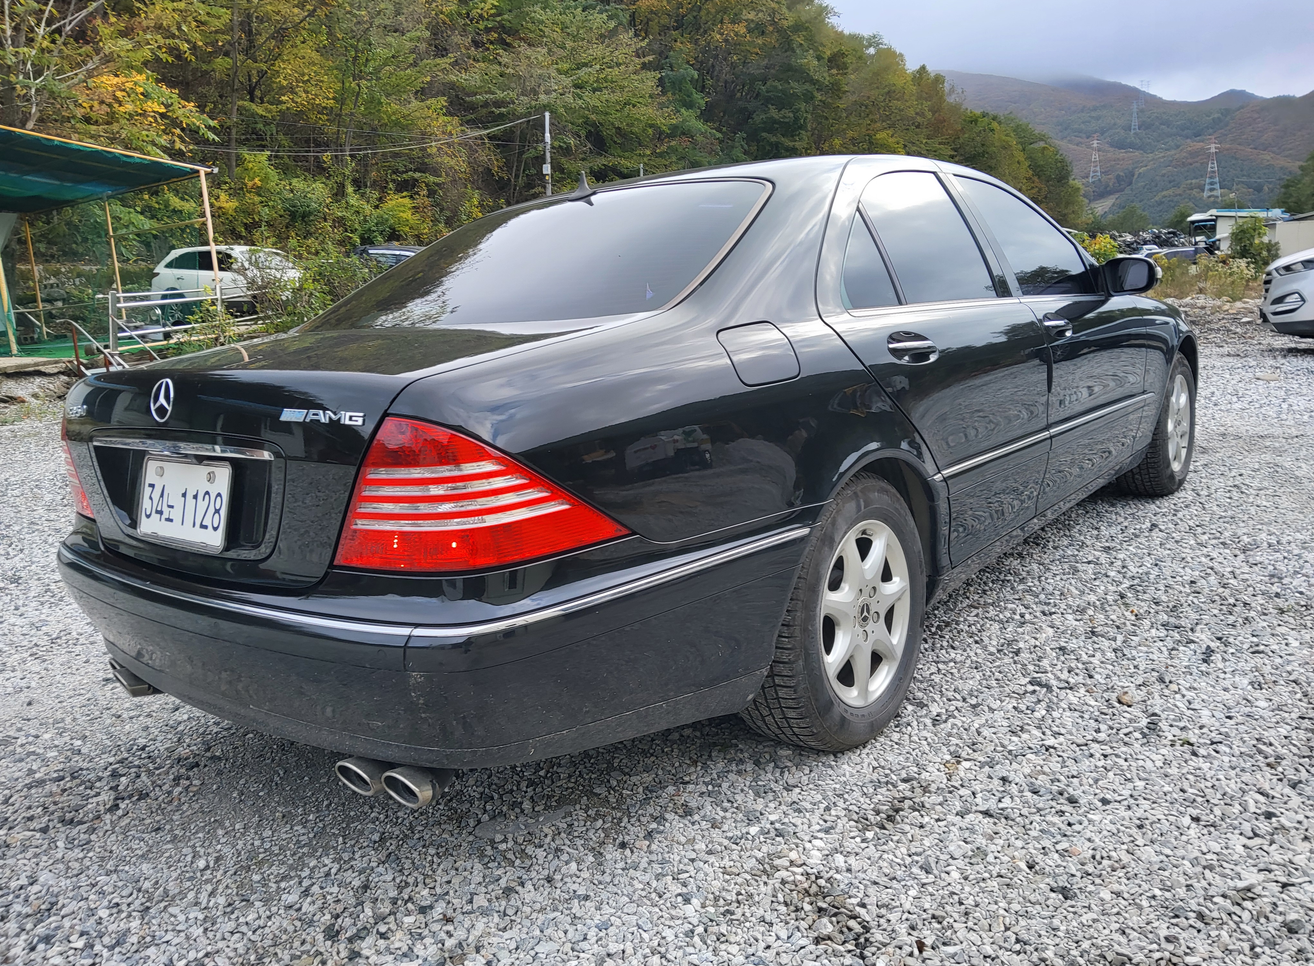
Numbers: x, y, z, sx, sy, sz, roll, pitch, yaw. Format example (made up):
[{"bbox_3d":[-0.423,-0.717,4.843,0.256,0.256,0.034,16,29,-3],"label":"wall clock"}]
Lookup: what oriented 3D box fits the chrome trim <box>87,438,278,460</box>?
[{"bbox_3d":[-0.934,-0.071,1.933,0.750,0.028,0.045,4,14,39],"label":"chrome trim"}]

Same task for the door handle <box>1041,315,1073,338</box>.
[{"bbox_3d":[1.274,-0.495,3.131,0.055,0.080,0.240,4,14,40],"label":"door handle"}]

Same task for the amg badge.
[{"bbox_3d":[-0.550,-0.109,1.612,0.197,0.024,0.010,4,-1,30],"label":"amg badge"}]

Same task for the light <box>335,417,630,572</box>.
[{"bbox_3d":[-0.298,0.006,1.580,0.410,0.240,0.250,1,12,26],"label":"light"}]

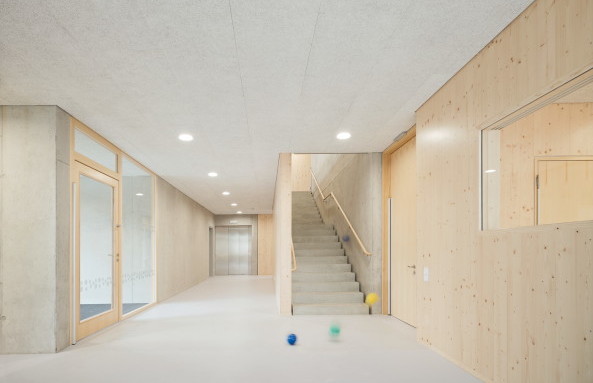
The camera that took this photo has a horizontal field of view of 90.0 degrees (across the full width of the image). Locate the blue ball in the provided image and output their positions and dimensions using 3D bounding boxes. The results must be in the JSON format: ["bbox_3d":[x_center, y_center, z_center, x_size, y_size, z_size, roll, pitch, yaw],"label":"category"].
[{"bbox_3d":[-0.051,1.745,3.500,0.115,0.120,0.115,0,-5,0],"label":"blue ball"}]

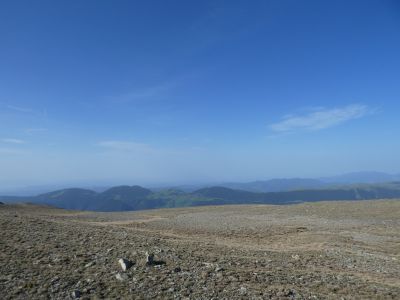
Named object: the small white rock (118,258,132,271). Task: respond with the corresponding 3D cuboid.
[{"bbox_3d":[-1.500,2.312,5.600,0.250,0.200,0.200,0,-6,0],"label":"small white rock"}]

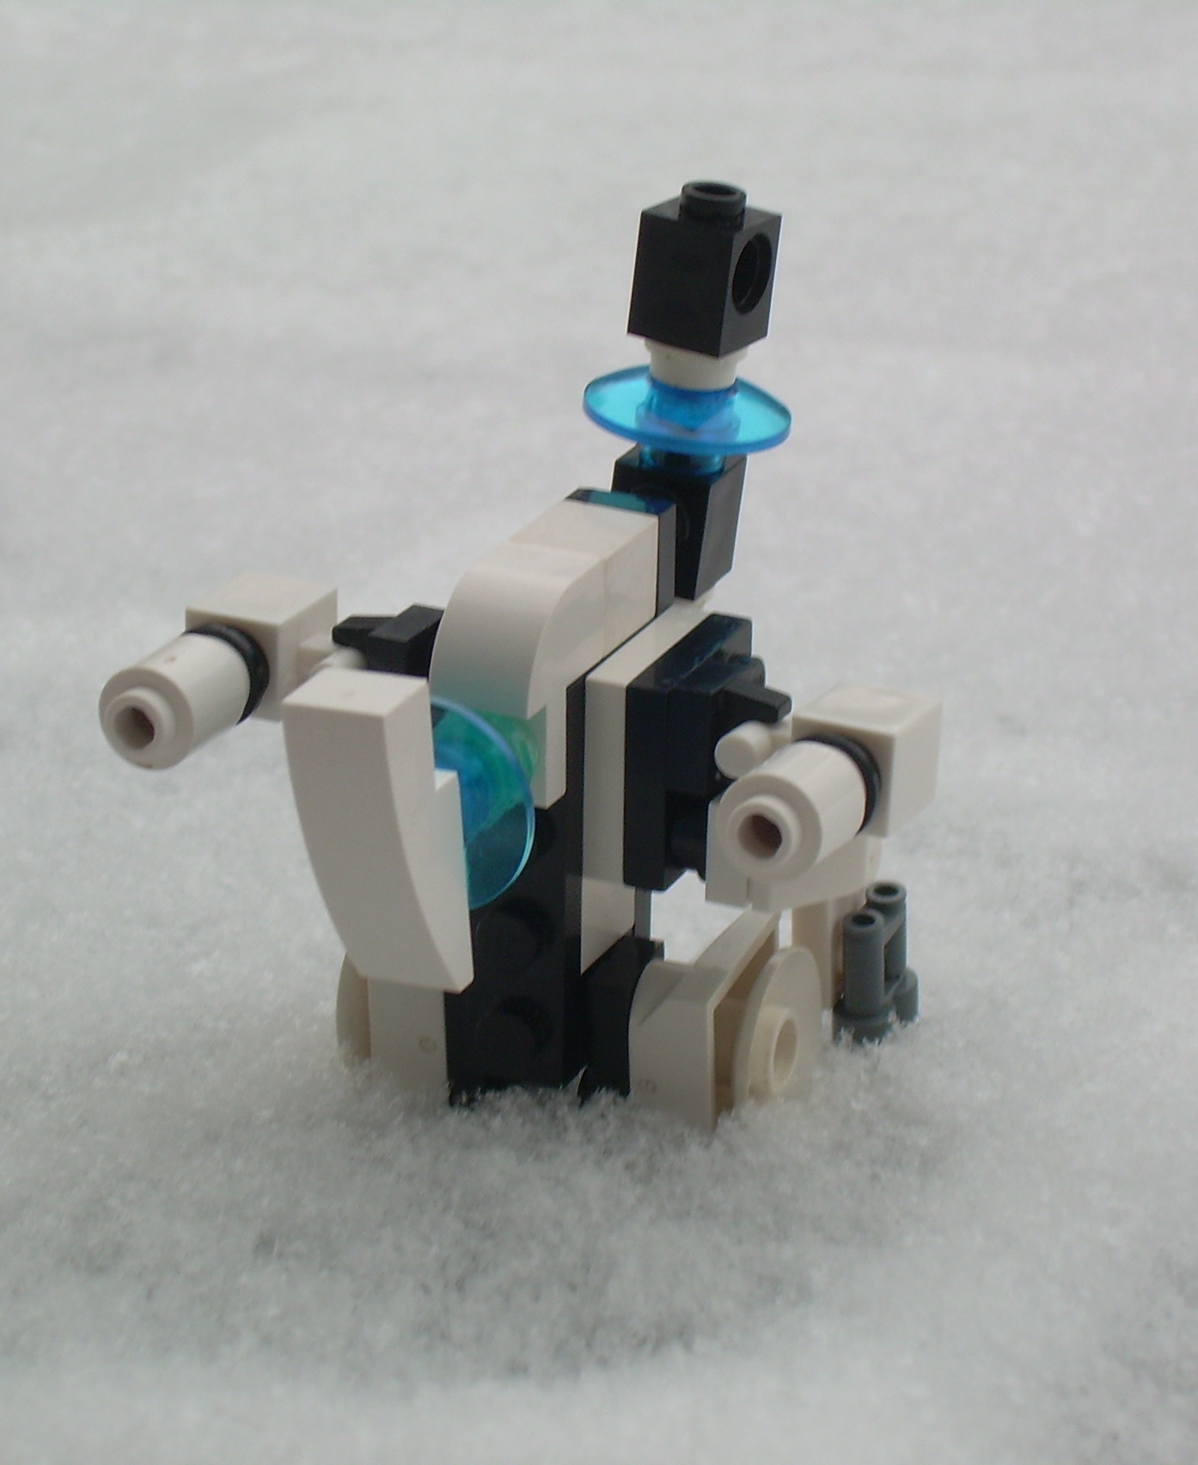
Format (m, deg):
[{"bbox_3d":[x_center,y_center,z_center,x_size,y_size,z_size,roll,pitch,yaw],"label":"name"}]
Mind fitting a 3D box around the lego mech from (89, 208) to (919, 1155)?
[{"bbox_3d":[-0.005,-0.002,0.395,0.056,0.072,0.057,11,25,22],"label":"lego mech"}]

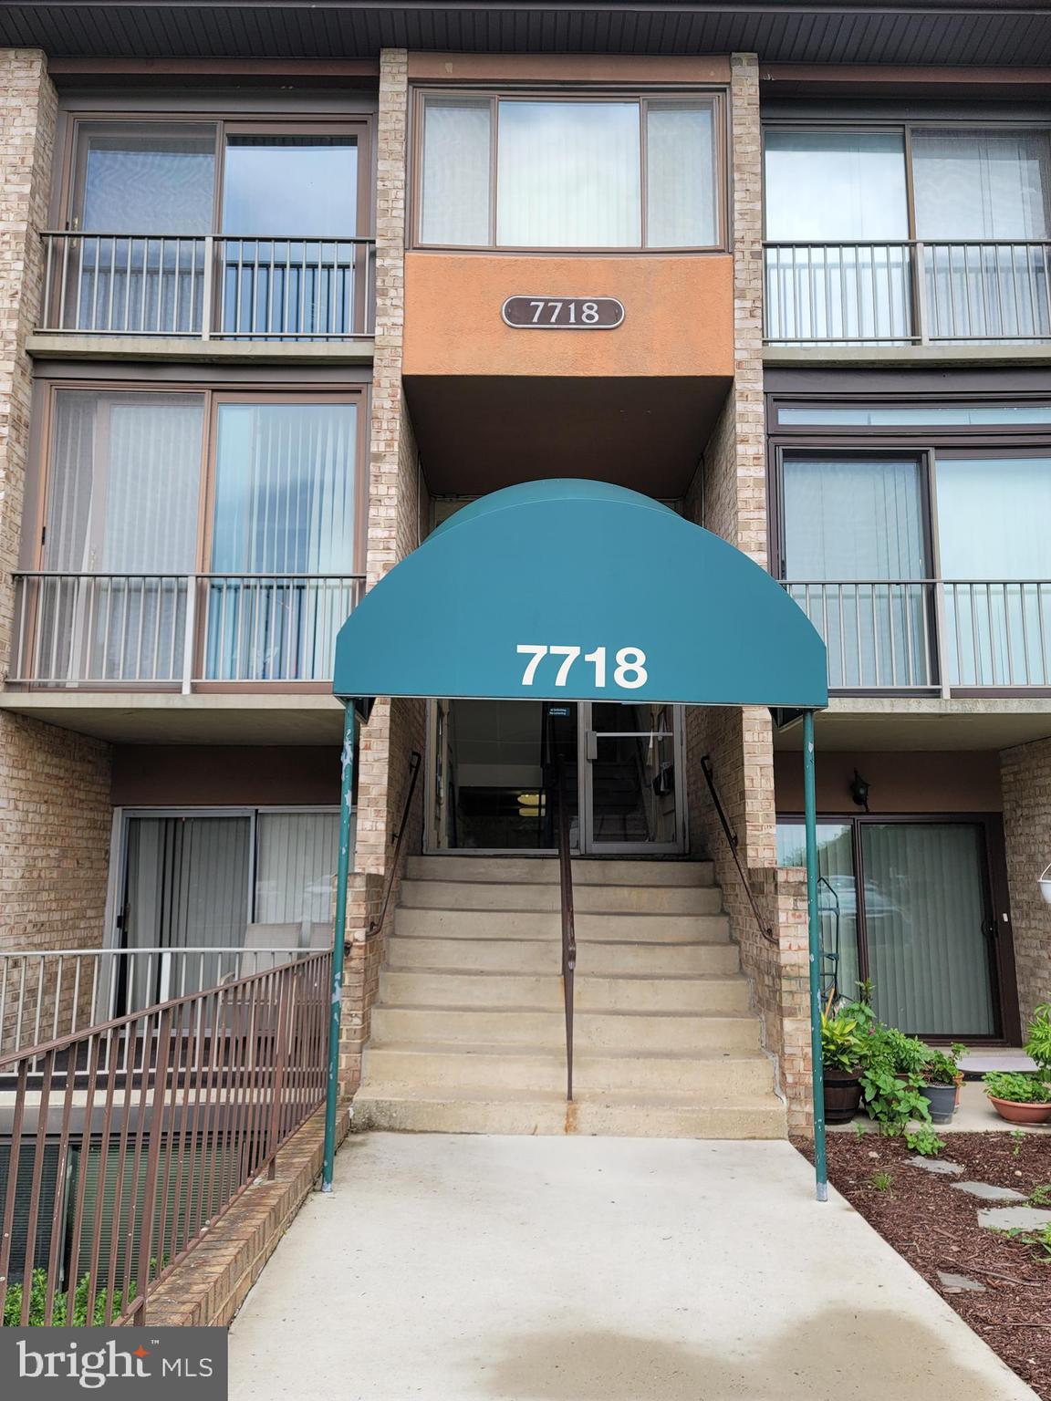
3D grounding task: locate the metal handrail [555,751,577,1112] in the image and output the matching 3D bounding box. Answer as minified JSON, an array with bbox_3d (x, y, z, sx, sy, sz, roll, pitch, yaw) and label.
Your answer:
[{"bbox_3d":[0.265,1.326,6.815,0.070,2.133,2.280,0,-8,0],"label":"metal handrail"}]

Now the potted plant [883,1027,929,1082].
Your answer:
[{"bbox_3d":[2.639,2.553,7.003,0.340,0.546,0.340,0,-9,0],"label":"potted plant"}]

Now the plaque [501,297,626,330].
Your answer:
[{"bbox_3d":[0.282,-2.895,7.547,0.915,0.264,0.040,0,-9,0],"label":"plaque"}]

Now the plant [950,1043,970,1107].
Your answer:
[{"bbox_3d":[2.943,2.554,6.925,0.170,0.410,0.170,0,-8,0],"label":"plant"}]

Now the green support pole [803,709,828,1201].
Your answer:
[{"bbox_3d":[1.367,1.160,4.772,0.055,2.254,0.055,1,-8,0],"label":"green support pole"}]

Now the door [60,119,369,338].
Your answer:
[{"bbox_3d":[-2.426,-3.664,7.936,2.413,2.060,0.120,0,-9,0],"label":"door"}]

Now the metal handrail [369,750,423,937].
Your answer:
[{"bbox_3d":[-0.912,0.916,7.215,0.130,1.322,2.150,0,-9,0],"label":"metal handrail"}]

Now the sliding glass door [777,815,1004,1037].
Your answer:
[{"bbox_3d":[3.120,2.048,9.212,2.400,2.005,0.120,0,-9,0],"label":"sliding glass door"}]

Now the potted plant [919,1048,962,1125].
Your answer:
[{"bbox_3d":[2.662,2.480,6.537,0.250,0.438,0.250,0,-8,0],"label":"potted plant"}]

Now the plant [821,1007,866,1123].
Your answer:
[{"bbox_3d":[2.097,2.413,6.718,0.340,0.724,0.340,0,-9,0],"label":"plant"}]

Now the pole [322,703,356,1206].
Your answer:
[{"bbox_3d":[-0.890,1.139,4.844,0.055,2.286,0.055,1,-8,0],"label":"pole"}]

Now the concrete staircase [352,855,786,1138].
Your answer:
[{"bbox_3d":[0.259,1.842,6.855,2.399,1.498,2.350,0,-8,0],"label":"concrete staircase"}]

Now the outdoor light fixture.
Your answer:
[{"bbox_3d":[3.084,0.827,9.284,0.200,0.402,0.220,0,-9,0],"label":"outdoor light fixture"}]

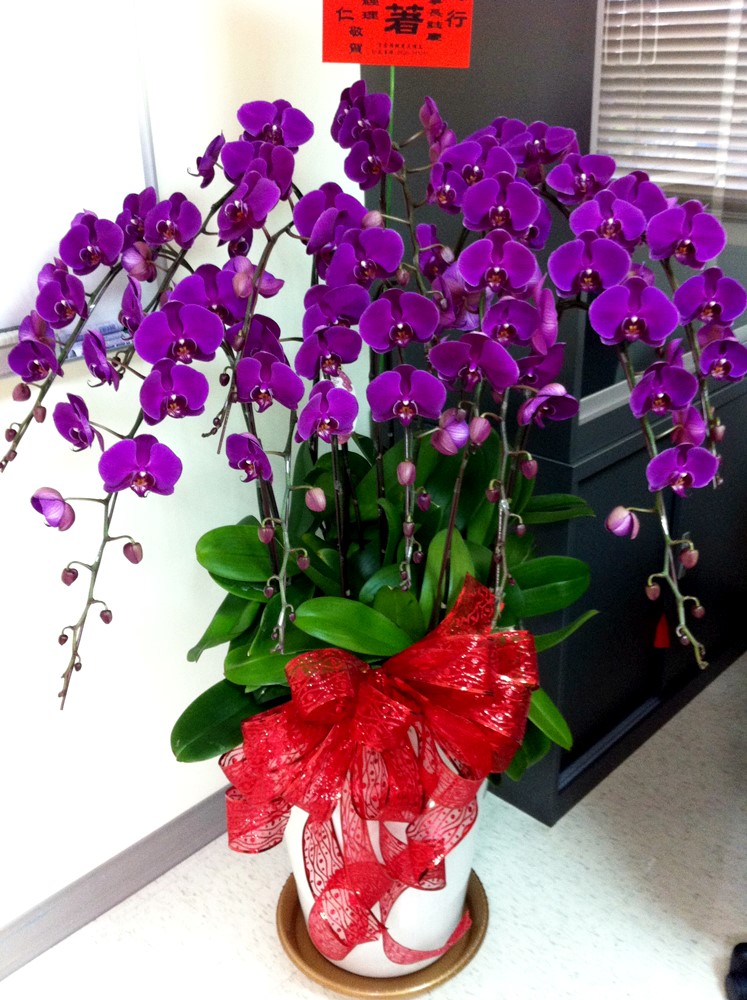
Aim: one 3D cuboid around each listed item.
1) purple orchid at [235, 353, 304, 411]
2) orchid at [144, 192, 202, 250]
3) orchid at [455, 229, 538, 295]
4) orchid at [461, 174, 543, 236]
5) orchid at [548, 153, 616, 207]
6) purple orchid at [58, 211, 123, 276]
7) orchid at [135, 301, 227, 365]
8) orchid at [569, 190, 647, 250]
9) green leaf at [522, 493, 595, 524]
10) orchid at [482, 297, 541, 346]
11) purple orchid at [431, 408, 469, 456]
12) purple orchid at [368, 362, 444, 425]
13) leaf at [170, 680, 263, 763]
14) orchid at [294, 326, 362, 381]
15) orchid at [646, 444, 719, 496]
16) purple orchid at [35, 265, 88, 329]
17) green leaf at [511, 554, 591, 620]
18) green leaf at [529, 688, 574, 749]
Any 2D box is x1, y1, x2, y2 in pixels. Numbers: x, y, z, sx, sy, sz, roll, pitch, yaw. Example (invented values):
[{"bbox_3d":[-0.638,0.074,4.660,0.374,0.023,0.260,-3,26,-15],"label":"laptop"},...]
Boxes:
[{"bbox_3d":[-0.120,-0.137,1.170,0.088,0.072,0.040,17,32,19],"label":"purple orchid"},{"bbox_3d":[-0.264,-0.367,1.330,0.079,0.074,0.040,14,14,21],"label":"orchid"},{"bbox_3d":[0.147,-0.283,1.200,0.096,0.077,0.045,0,27,6],"label":"orchid"},{"bbox_3d":[0.159,-0.365,1.250,0.097,0.076,0.040,8,21,5],"label":"orchid"},{"bbox_3d":[0.266,-0.408,1.290,0.088,0.067,0.040,-12,18,11],"label":"orchid"},{"bbox_3d":[-0.360,-0.327,1.290,0.084,0.076,0.040,-1,20,4],"label":"purple orchid"},{"bbox_3d":[-0.227,-0.196,1.180,0.102,0.072,0.043,-8,27,-9],"label":"orchid"},{"bbox_3d":[0.287,-0.342,1.240,0.094,0.074,0.040,-4,19,12],"label":"orchid"},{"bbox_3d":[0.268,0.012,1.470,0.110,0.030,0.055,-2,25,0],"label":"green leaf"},{"bbox_3d":[0.164,-0.212,1.200,0.070,0.057,0.033,2,25,7],"label":"orchid"},{"bbox_3d":[0.093,-0.083,1.220,0.042,0.050,0.041,14,7,-29],"label":"purple orchid"},{"bbox_3d":[0.038,-0.121,1.170,0.092,0.072,0.040,-2,26,-1],"label":"purple orchid"},{"bbox_3d":[-0.227,0.318,1.460,0.130,0.075,0.080,-13,27,-23],"label":"leaf"},{"bbox_3d":[-0.056,-0.183,1.260,0.086,0.073,0.042,-6,25,3],"label":"orchid"},{"bbox_3d":[0.392,-0.037,1.280,0.088,0.060,0.042,2,29,14],"label":"orchid"},{"bbox_3d":[-0.389,-0.254,1.260,0.076,0.074,0.042,-8,25,-33],"label":"purple orchid"},{"bbox_3d":[0.242,0.124,1.410,0.135,0.085,0.050,-9,-11,-1],"label":"green leaf"},{"bbox_3d":[0.263,0.325,1.500,0.085,0.065,0.050,12,28,27],"label":"green leaf"}]

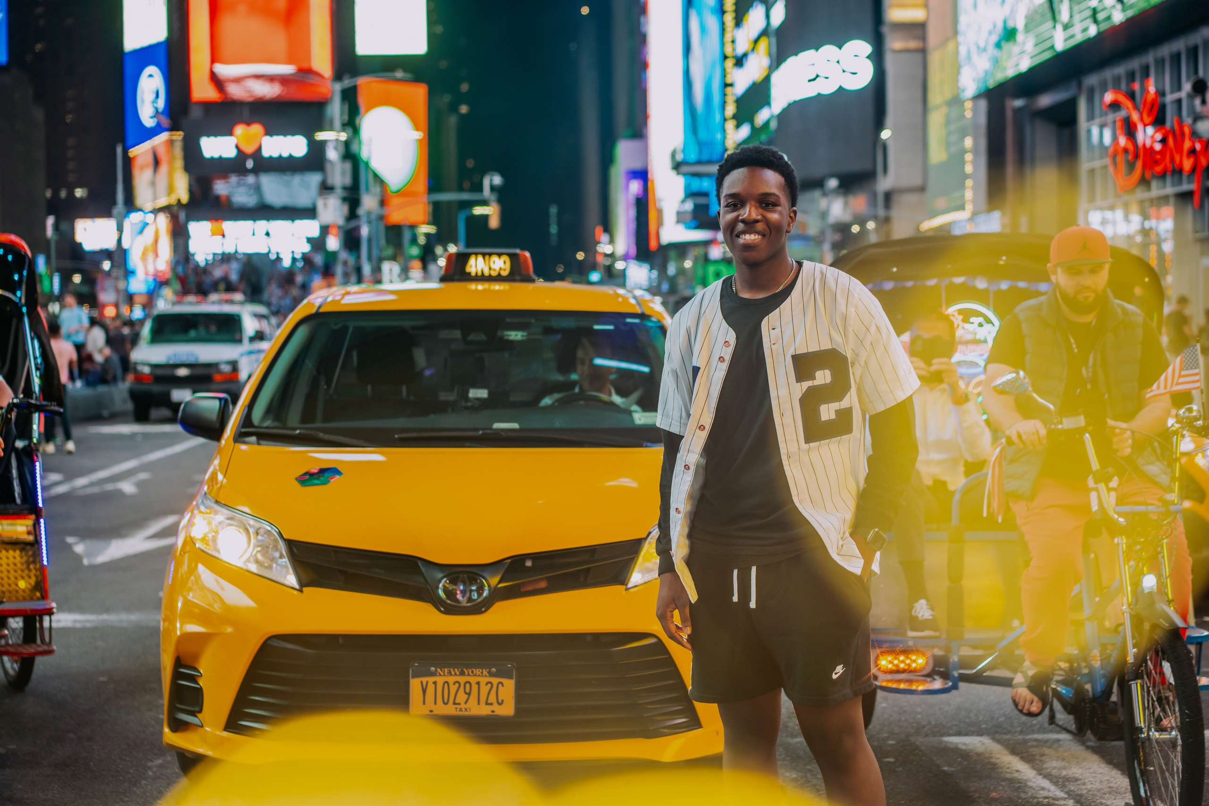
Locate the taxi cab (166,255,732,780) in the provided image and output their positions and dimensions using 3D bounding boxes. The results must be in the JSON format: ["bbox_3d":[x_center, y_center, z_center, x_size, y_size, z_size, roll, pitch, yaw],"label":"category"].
[{"bbox_3d":[-0.497,0.298,7.863,2.130,1.895,5.090,0,2,-2],"label":"taxi cab"}]

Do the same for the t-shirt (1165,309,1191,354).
[{"bbox_3d":[7.543,-0.938,24.300,0.260,0.620,0.430,-2,2,-37],"label":"t-shirt"}]

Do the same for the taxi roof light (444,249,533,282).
[{"bbox_3d":[-0.493,-0.583,7.840,0.400,0.150,0.170,0,2,-2],"label":"taxi roof light"}]

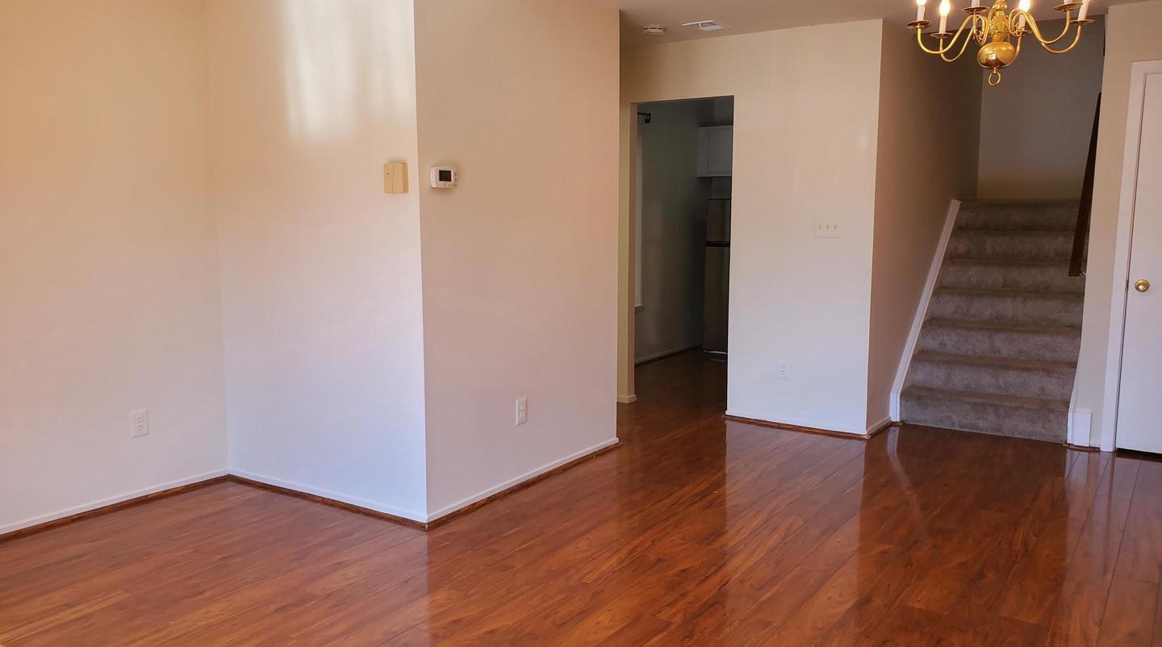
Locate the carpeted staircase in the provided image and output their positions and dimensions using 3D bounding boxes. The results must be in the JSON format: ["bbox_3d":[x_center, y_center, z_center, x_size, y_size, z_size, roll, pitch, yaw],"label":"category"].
[{"bbox_3d":[2.833,-0.111,5.810,0.950,1.390,1.620,5,9,33],"label":"carpeted staircase"}]

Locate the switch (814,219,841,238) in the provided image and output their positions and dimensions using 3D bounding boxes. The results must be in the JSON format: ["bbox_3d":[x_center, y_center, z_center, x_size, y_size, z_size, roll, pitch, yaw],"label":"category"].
[{"bbox_3d":[1.449,-0.565,5.133,0.163,0.115,0.012,5,9,33],"label":"switch"}]

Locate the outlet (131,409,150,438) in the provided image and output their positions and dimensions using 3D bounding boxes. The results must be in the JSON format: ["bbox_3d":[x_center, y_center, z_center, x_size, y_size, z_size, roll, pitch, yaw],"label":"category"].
[{"bbox_3d":[-2.001,0.457,3.966,0.010,0.119,0.078,5,9,33],"label":"outlet"}]

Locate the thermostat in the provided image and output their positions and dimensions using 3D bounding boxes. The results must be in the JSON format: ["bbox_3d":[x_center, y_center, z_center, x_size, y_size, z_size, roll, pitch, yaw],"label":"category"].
[{"bbox_3d":[-0.565,-0.601,3.595,0.030,0.083,0.134,5,9,33],"label":"thermostat"}]

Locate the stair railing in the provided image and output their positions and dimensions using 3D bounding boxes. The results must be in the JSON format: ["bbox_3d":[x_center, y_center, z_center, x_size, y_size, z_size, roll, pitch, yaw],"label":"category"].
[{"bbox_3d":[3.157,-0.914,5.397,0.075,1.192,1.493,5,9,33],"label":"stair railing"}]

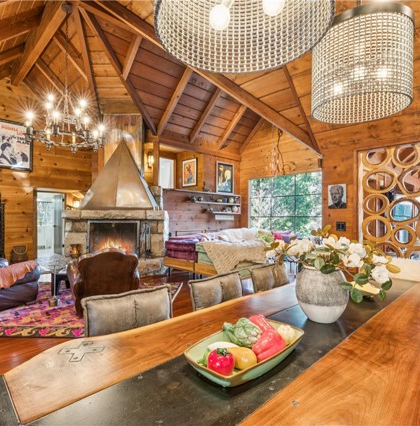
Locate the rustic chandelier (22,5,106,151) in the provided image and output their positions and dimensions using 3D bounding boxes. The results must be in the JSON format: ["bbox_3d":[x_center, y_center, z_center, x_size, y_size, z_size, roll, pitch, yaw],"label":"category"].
[{"bbox_3d":[-2.217,-2.135,4.420,1.080,2.170,1.080,0,0,-44],"label":"rustic chandelier"}]

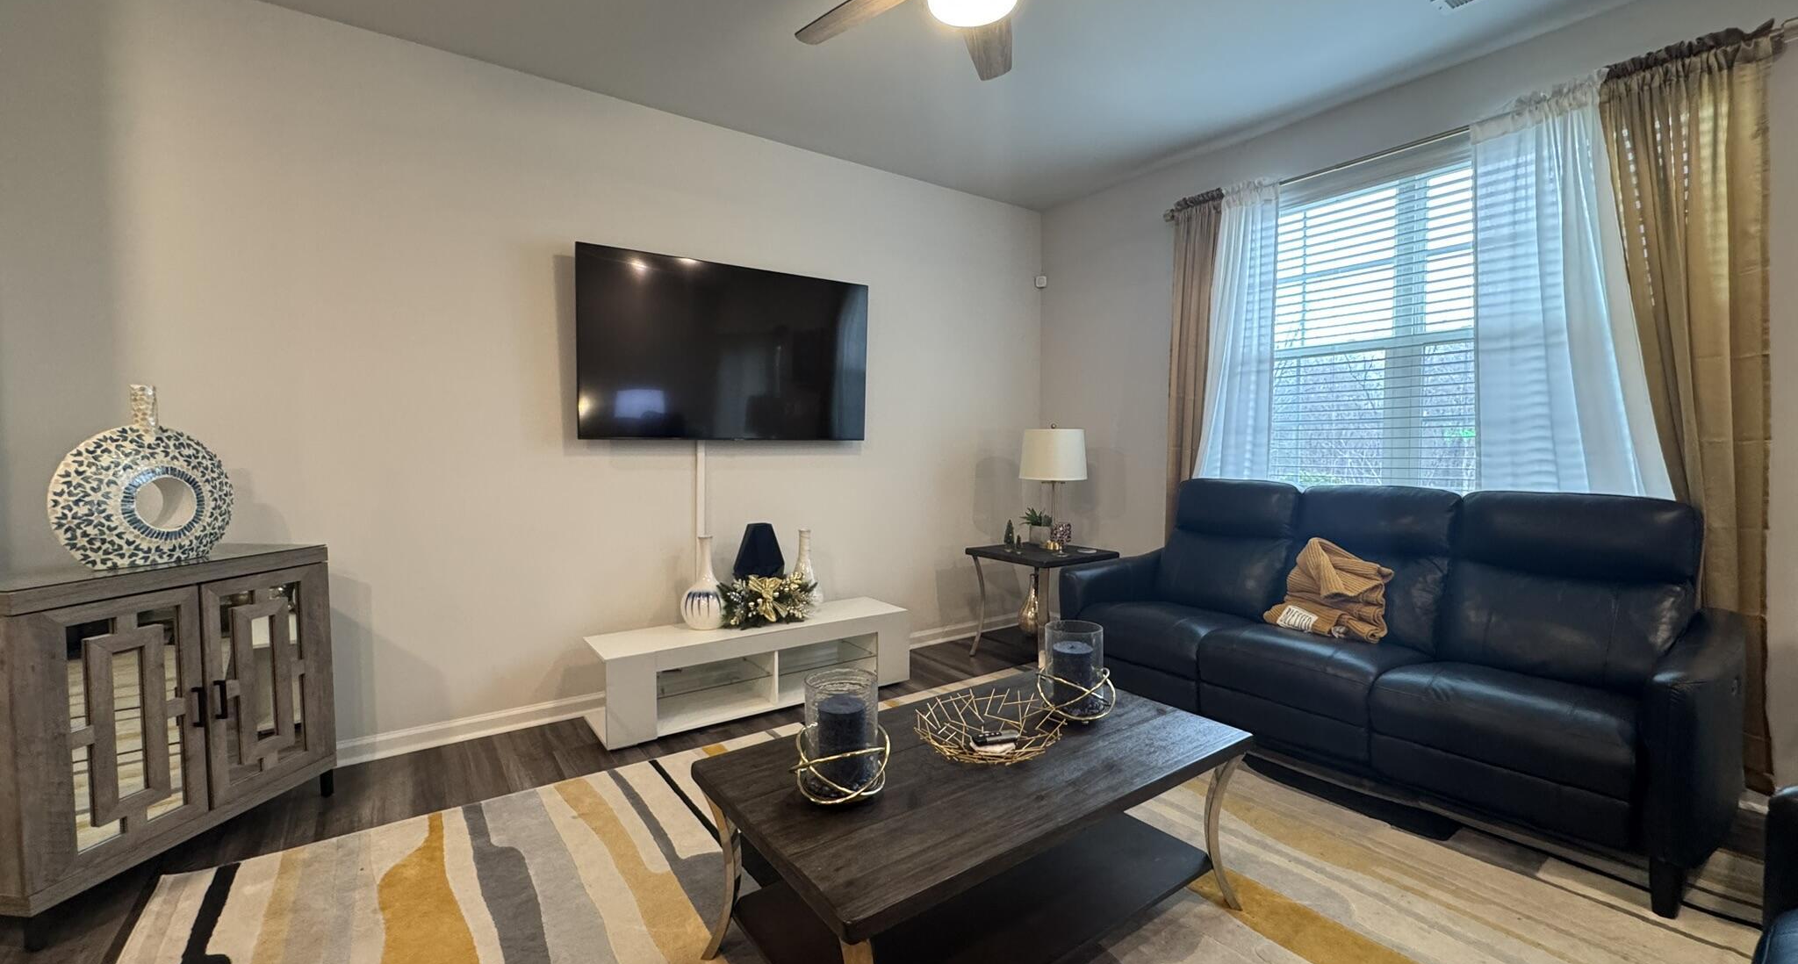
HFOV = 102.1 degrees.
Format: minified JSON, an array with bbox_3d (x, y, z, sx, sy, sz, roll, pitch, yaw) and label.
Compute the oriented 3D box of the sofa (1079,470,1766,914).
[{"bbox_3d":[1.725,0.544,2.857,0.900,1.010,2.030,-2,3,-36],"label":"sofa"}]

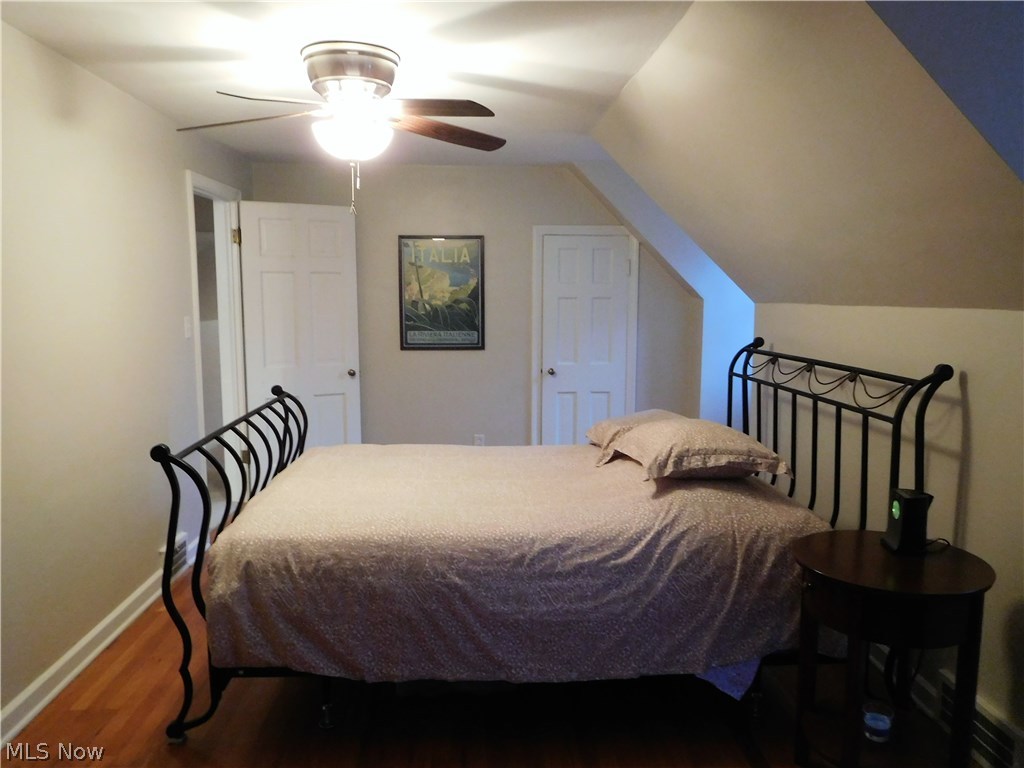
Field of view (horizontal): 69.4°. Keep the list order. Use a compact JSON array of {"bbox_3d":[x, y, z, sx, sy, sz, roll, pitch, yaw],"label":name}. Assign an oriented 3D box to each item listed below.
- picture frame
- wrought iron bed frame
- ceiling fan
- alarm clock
[{"bbox_3d":[-0.481,-0.628,5.126,0.585,0.791,0.025,0,7,-3],"label":"picture frame"},{"bbox_3d":[0.108,0.447,3.102,2.513,1.189,1.590,0,7,-3],"label":"wrought iron bed frame"},{"bbox_3d":[-0.617,-1.020,2.762,1.284,0.381,1.274,0,7,-3],"label":"ceiling fan"},{"bbox_3d":[1.115,0.387,2.091,0.092,0.161,0.088,0,7,-3],"label":"alarm clock"}]

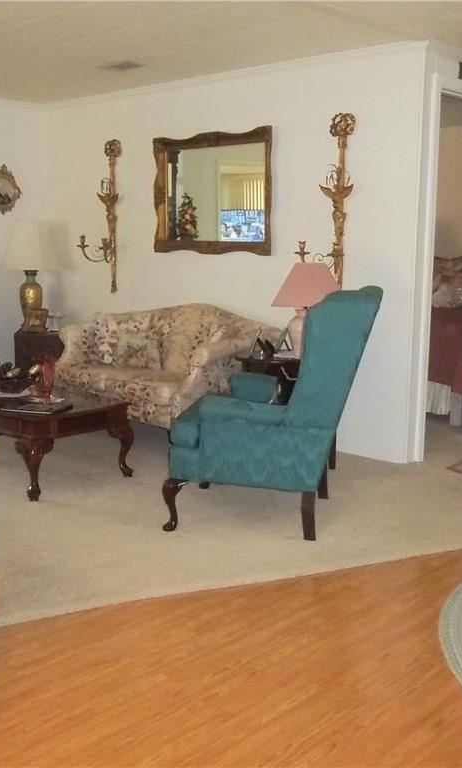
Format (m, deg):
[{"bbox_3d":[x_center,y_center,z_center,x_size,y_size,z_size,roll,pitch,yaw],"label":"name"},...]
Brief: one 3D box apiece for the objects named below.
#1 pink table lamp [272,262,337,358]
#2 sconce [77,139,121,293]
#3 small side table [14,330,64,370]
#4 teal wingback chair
[{"bbox_3d":[0.445,-0.428,4.680,0.403,0.550,0.403,1,10,0],"label":"pink table lamp"},{"bbox_3d":[-1.005,-1.302,6.211,0.315,1.182,0.239,10,14,43],"label":"sconce"},{"bbox_3d":[-1.447,-0.127,6.332,0.456,0.570,0.526,-1,9,-9],"label":"small side table"},{"bbox_3d":[0.216,0.076,3.612,0.887,1.069,0.737,3,9,11],"label":"teal wingback chair"}]

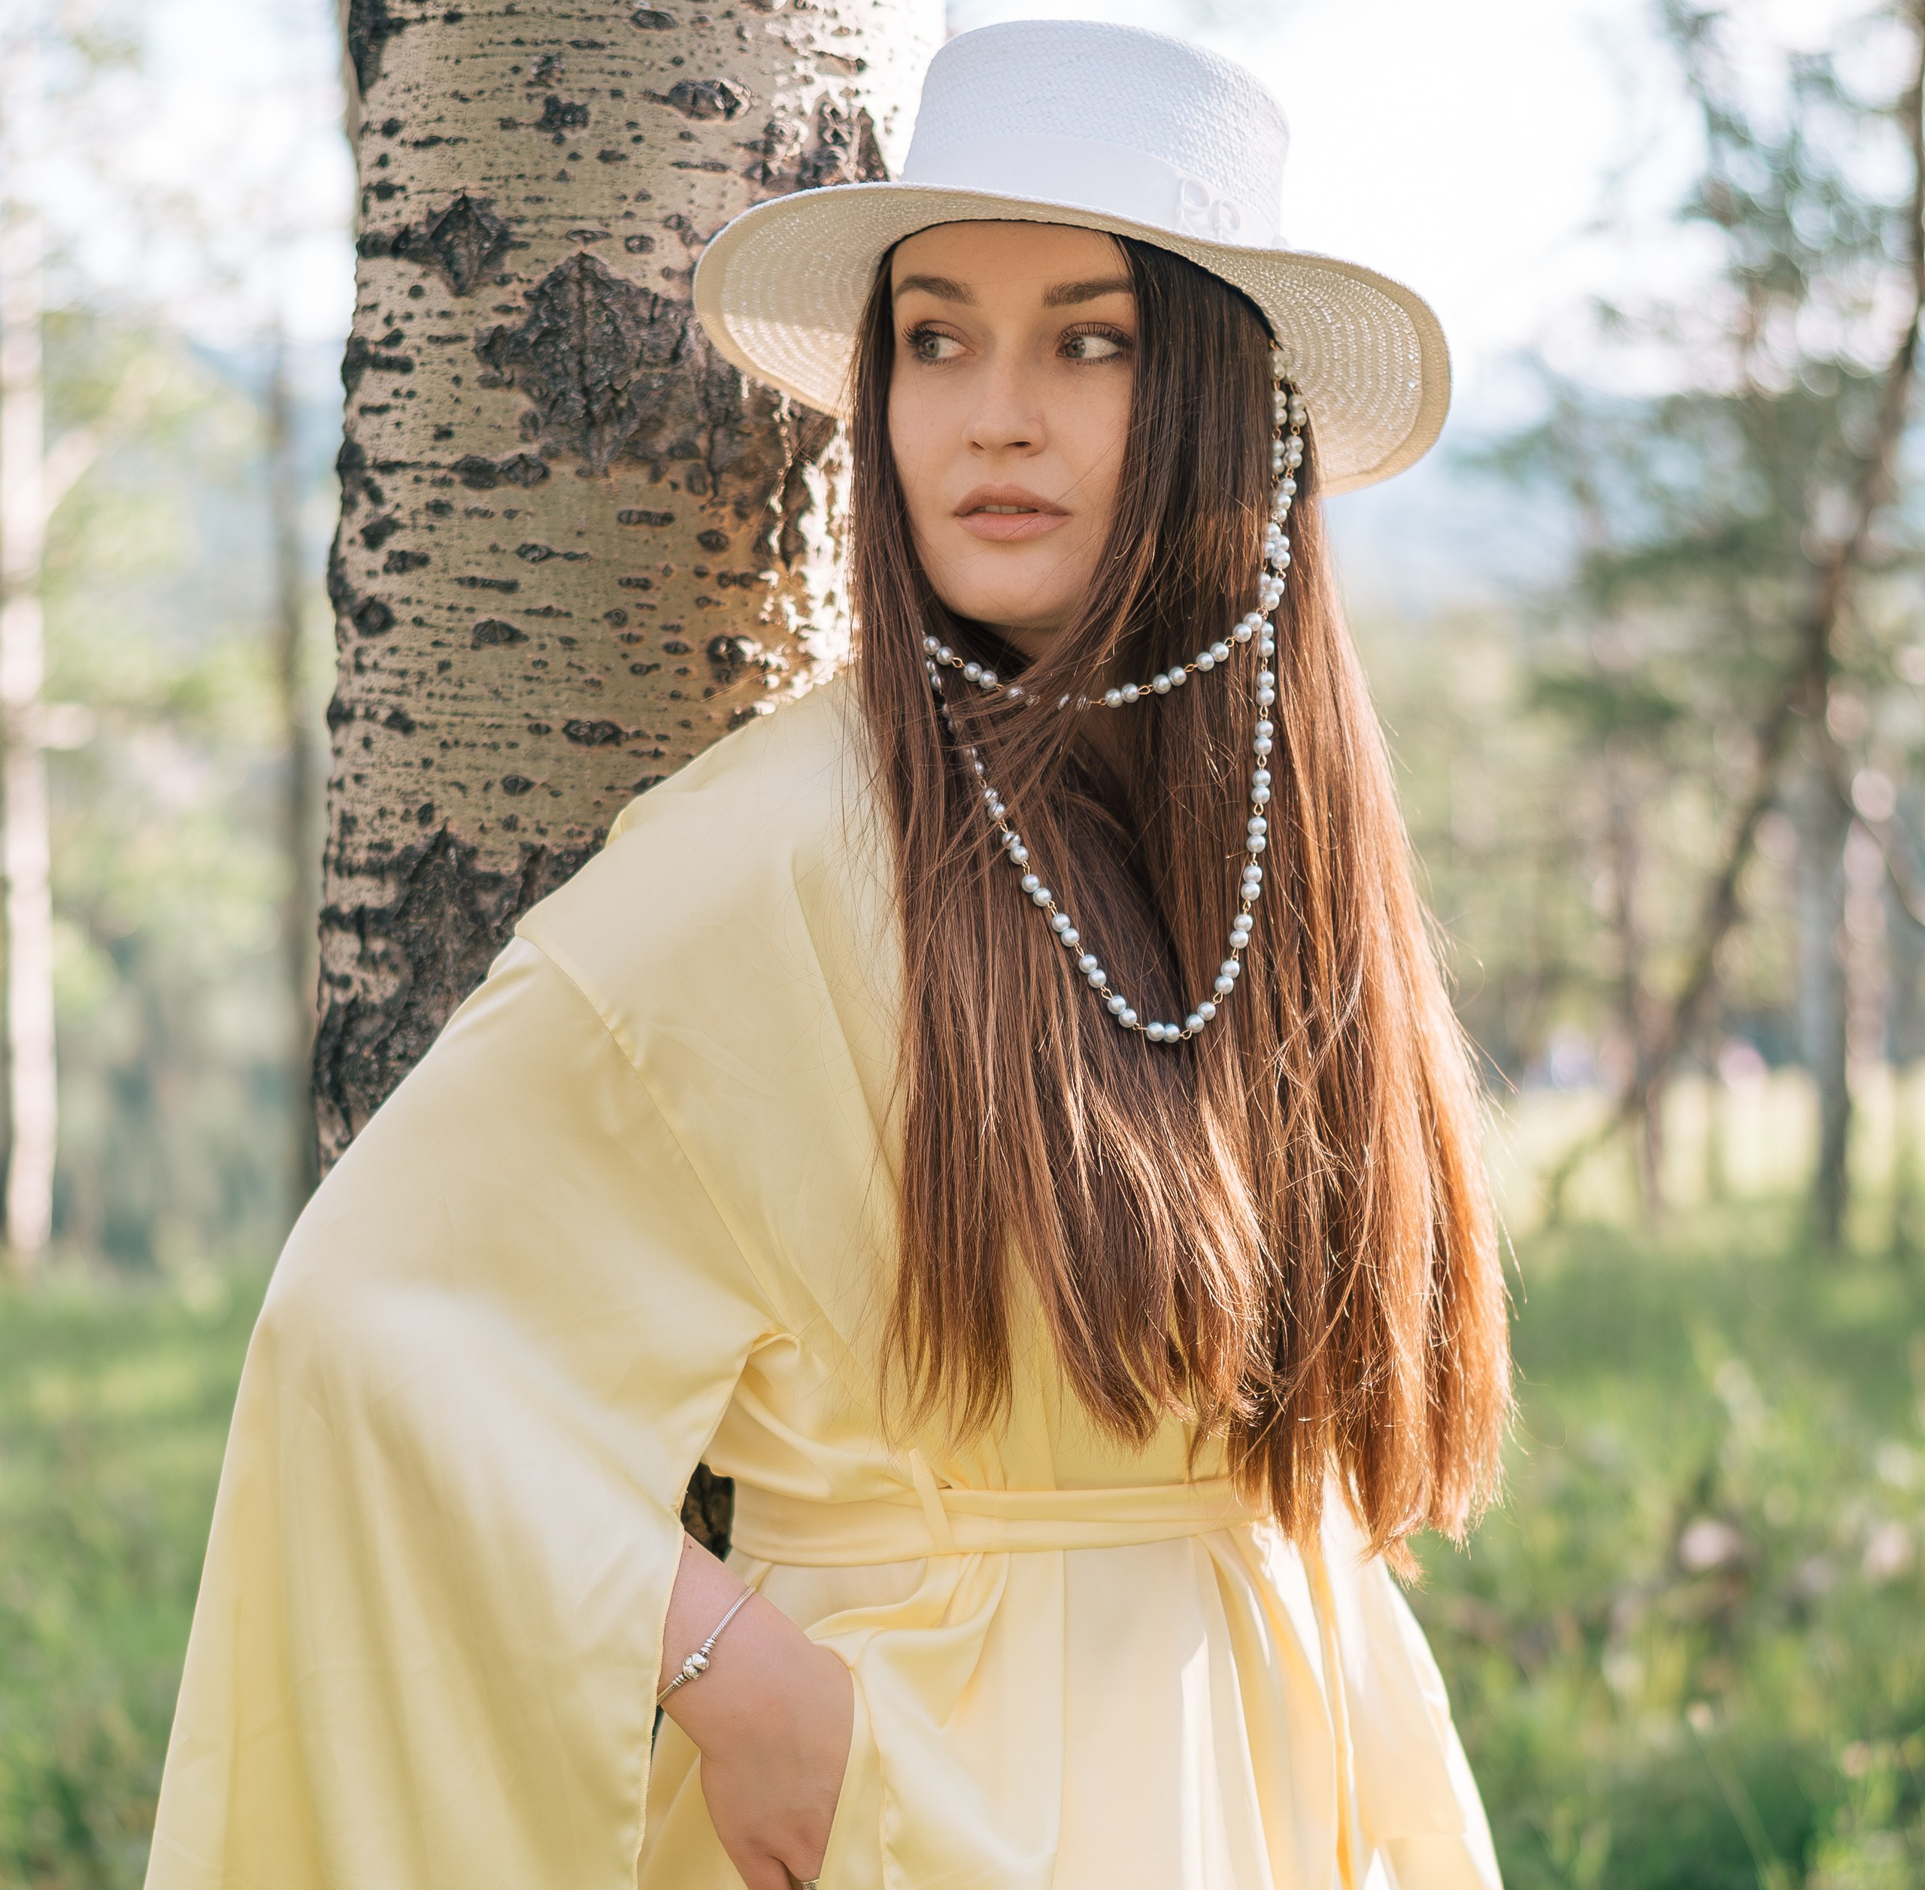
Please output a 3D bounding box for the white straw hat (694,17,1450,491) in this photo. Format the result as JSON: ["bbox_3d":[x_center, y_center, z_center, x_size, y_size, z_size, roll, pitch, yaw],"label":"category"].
[{"bbox_3d":[0.057,-0.315,1.255,0.335,0.115,0.355,5,-10,20],"label":"white straw hat"}]

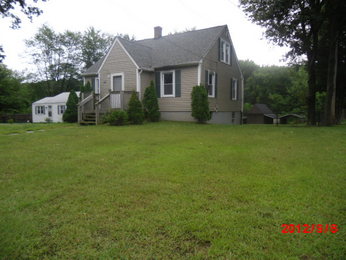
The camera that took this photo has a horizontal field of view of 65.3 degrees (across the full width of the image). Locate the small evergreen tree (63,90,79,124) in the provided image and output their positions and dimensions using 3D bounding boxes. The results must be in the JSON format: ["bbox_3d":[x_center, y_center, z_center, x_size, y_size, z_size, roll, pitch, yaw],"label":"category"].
[{"bbox_3d":[-6.986,-1.613,18.700,1.280,2.230,1.280,2,4,30],"label":"small evergreen tree"}]

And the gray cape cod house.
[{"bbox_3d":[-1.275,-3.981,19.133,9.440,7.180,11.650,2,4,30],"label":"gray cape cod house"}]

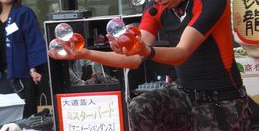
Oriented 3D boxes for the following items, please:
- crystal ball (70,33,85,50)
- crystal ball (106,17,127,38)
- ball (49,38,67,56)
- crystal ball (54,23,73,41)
[{"bbox_3d":[-0.226,-0.099,3.150,0.076,0.076,0.076,-4,7,0],"label":"crystal ball"},{"bbox_3d":[-0.049,-0.146,2.870,0.076,0.076,0.076,-4,7,0],"label":"crystal ball"},{"bbox_3d":[-0.300,-0.078,3.150,0.076,0.076,0.076,-4,7,0],"label":"ball"},{"bbox_3d":[-0.272,-0.138,3.120,0.076,0.076,0.076,-4,7,0],"label":"crystal ball"}]

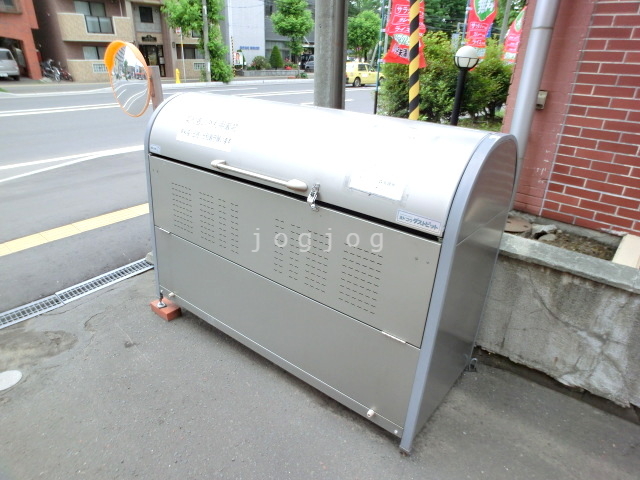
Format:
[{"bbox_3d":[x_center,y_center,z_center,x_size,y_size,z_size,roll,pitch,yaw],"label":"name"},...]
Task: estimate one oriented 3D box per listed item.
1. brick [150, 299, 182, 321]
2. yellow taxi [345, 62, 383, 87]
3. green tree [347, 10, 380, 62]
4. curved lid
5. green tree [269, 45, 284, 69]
[{"bbox_3d":[-1.106,0.499,2.789,0.205,0.061,0.104,19,30,31],"label":"brick"},{"bbox_3d":[2.786,-11.630,27.223,1.695,1.515,4.620,22,31,36],"label":"yellow taxi"},{"bbox_3d":[4.574,-21.830,43.380,3.800,6.500,3.800,4,25,4],"label":"green tree"},{"bbox_3d":[-0.058,-0.500,1.984,1.767,0.351,0.722,19,25,33],"label":"curved lid"},{"bbox_3d":[-3.817,-16.421,34.925,1.150,2.000,1.150,0,25,-6],"label":"green tree"}]

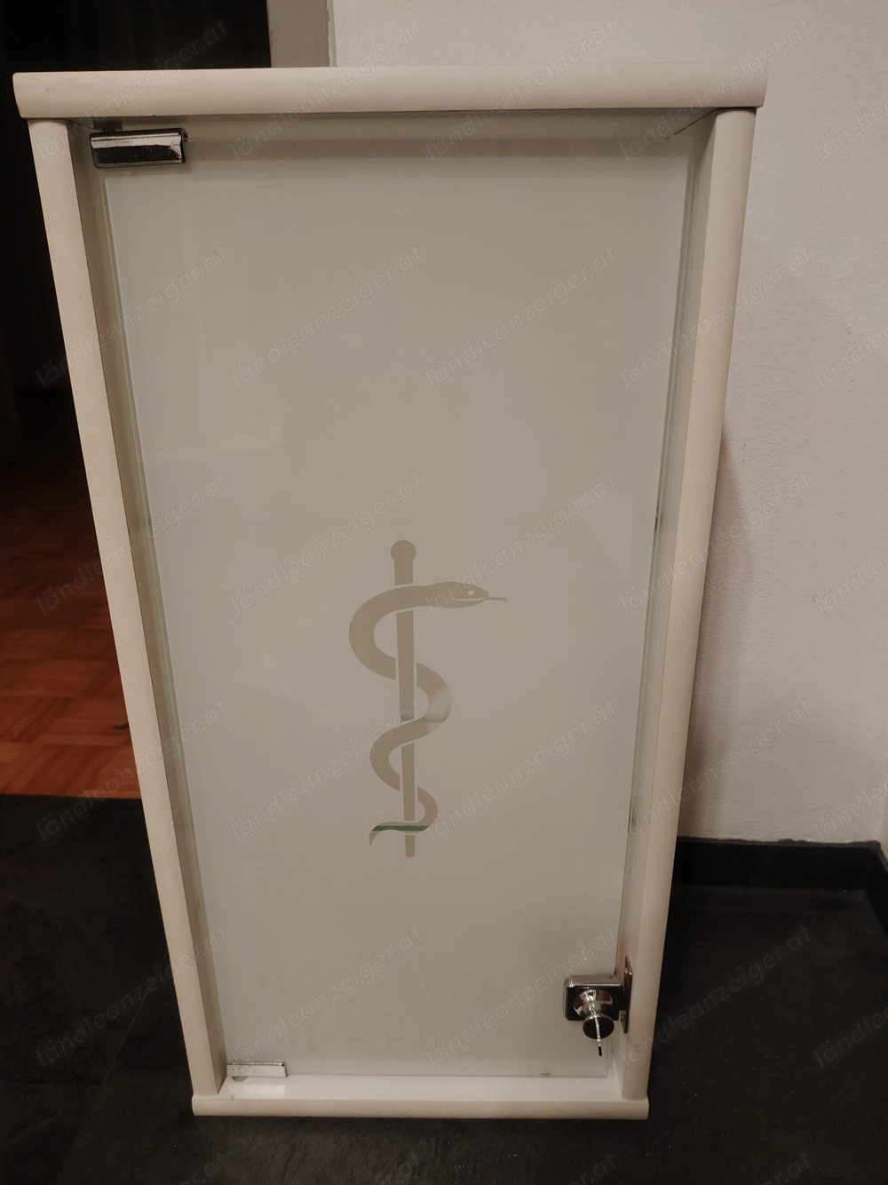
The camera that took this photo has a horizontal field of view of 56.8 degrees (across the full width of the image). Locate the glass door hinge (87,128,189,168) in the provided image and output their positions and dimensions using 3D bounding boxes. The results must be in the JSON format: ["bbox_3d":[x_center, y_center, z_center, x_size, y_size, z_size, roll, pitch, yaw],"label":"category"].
[{"bbox_3d":[-0.135,-0.197,0.365,0.040,0.014,0.012,0,21,1],"label":"glass door hinge"}]

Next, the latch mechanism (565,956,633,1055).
[{"bbox_3d":[0.099,0.273,0.523,0.043,0.056,0.054,0,21,1],"label":"latch mechanism"}]

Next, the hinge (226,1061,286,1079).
[{"bbox_3d":[-0.130,0.328,0.568,0.040,0.014,0.012,0,21,1],"label":"hinge"}]

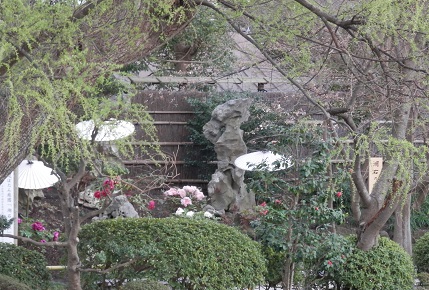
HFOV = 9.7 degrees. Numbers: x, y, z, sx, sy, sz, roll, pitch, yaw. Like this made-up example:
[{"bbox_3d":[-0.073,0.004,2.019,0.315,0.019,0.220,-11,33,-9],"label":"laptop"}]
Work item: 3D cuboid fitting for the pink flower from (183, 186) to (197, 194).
[{"bbox_3d":[-0.394,0.723,40.500,0.221,0.133,0.160,0,2,0],"label":"pink flower"}]

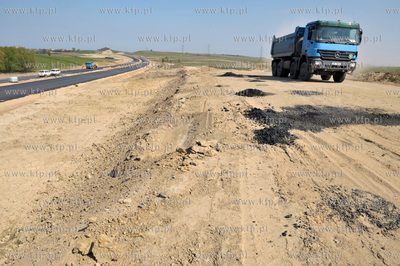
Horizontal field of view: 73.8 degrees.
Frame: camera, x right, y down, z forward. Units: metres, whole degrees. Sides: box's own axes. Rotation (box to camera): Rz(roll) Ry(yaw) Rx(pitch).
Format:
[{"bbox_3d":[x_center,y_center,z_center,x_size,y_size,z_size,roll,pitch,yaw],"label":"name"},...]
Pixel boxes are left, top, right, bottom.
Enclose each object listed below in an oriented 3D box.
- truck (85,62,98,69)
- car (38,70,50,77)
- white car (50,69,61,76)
[{"bbox_3d":[-54.730,-34.130,135.420,2.500,3.200,8.000,3,16,0],"label":"truck"},{"bbox_3d":[-49.380,-18.900,84.880,1.760,1.600,4.300,1,16,-5],"label":"car"},{"bbox_3d":[-48.490,-20.300,89.740,1.770,1.630,4.350,1,16,-5],"label":"white car"}]

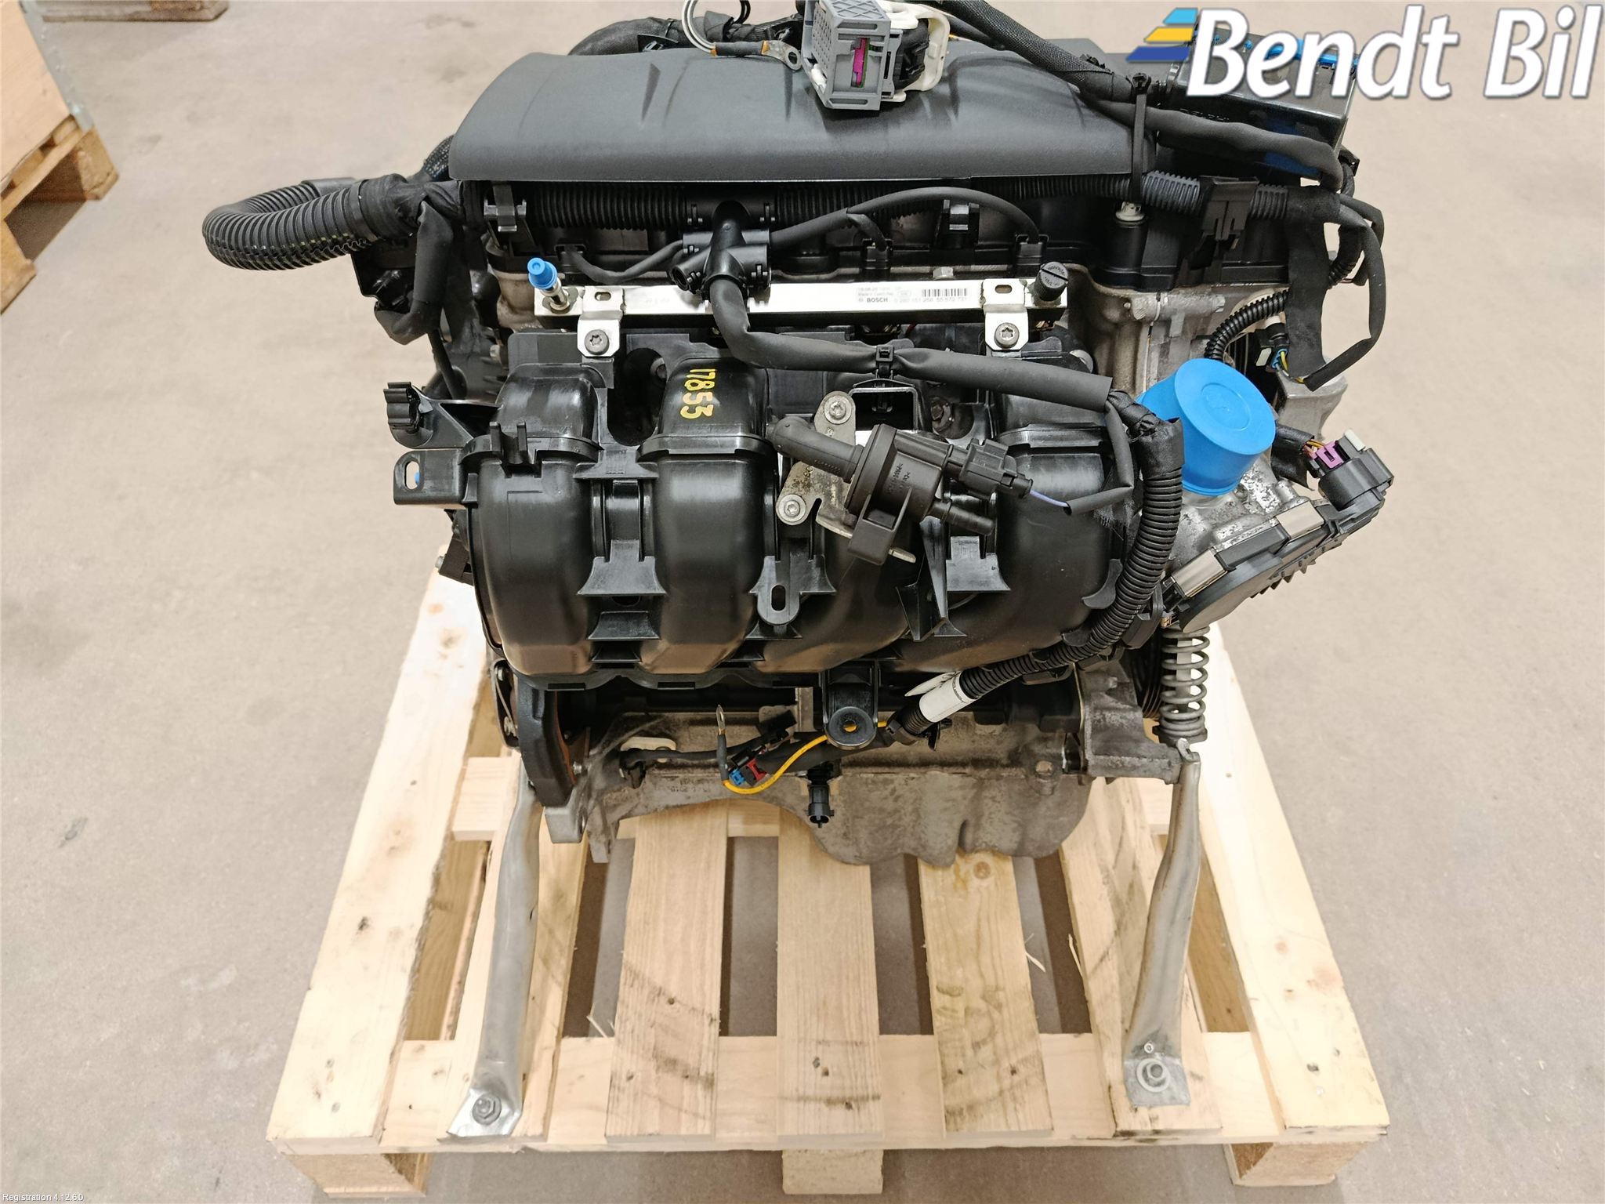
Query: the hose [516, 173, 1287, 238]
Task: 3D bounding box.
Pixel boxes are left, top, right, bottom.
[{"bbox_3d":[0.054,-0.211,0.586,0.402,0.036,0.050,-1,46,1],"label":"hose"}]

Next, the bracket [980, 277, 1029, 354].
[{"bbox_3d":[0.105,-0.149,0.577,0.022,0.010,0.042,-1,73,0],"label":"bracket"}]

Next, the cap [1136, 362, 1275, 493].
[{"bbox_3d":[0.217,-0.095,0.599,0.066,0.034,0.066,12,57,-14],"label":"cap"}]

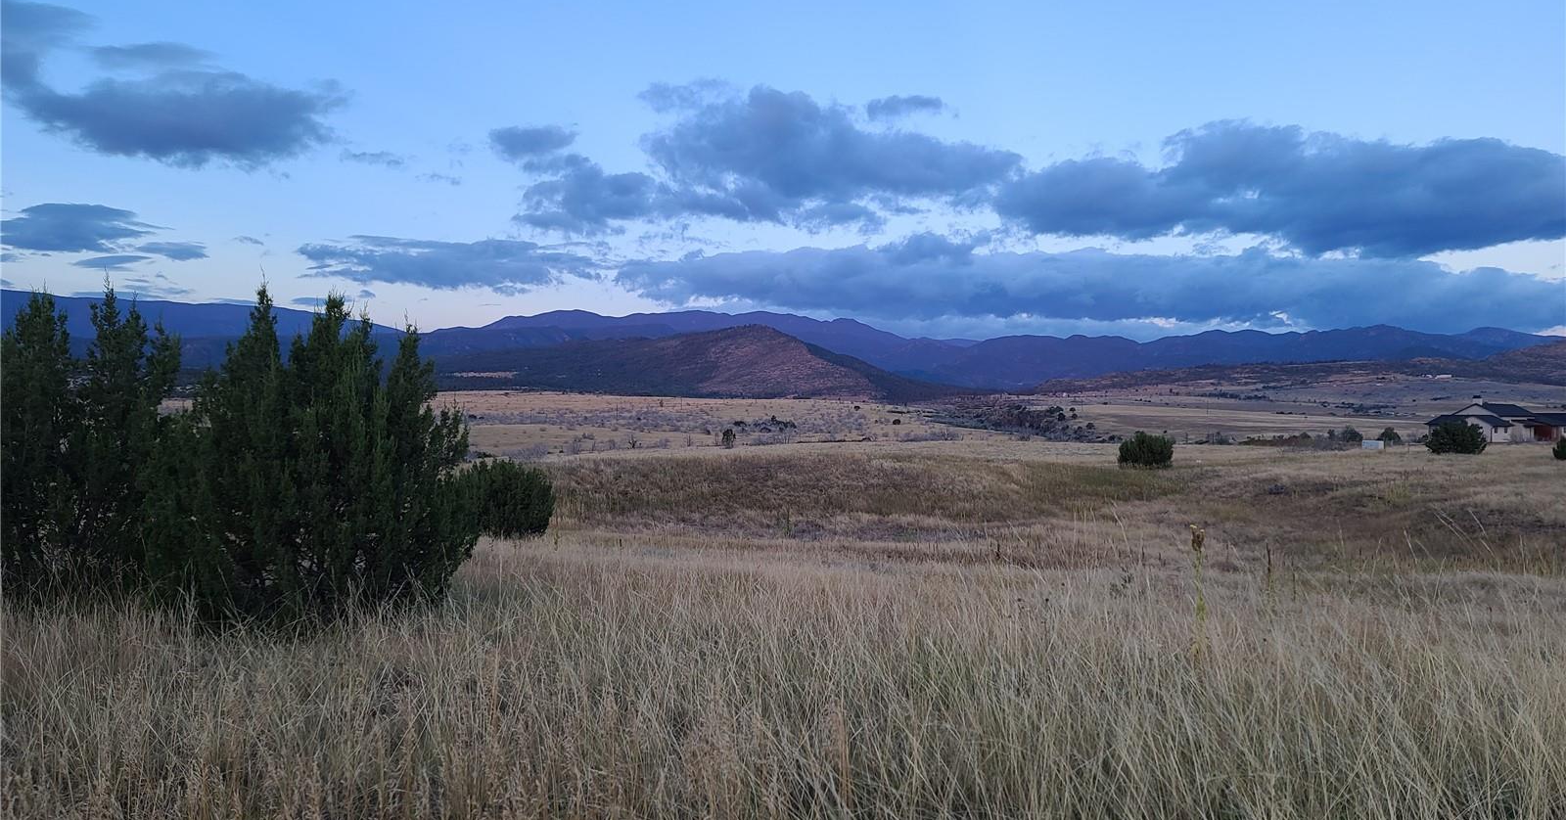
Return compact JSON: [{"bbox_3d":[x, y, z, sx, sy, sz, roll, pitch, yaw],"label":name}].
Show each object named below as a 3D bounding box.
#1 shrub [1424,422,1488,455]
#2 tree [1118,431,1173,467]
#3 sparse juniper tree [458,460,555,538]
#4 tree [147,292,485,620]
[{"bbox_3d":[46.451,1.941,78.000,4.300,2.350,4.000,0,1,0],"label":"shrub"},{"bbox_3d":[15.101,1.652,47.000,2.350,1.600,2.200,0,1,0],"label":"tree"},{"bbox_3d":[-4.184,1.352,17.000,1.450,1.200,1.350,0,1,0],"label":"sparse juniper tree"},{"bbox_3d":[-3.753,0.375,9.000,2.550,2.750,2.400,0,1,0],"label":"tree"}]

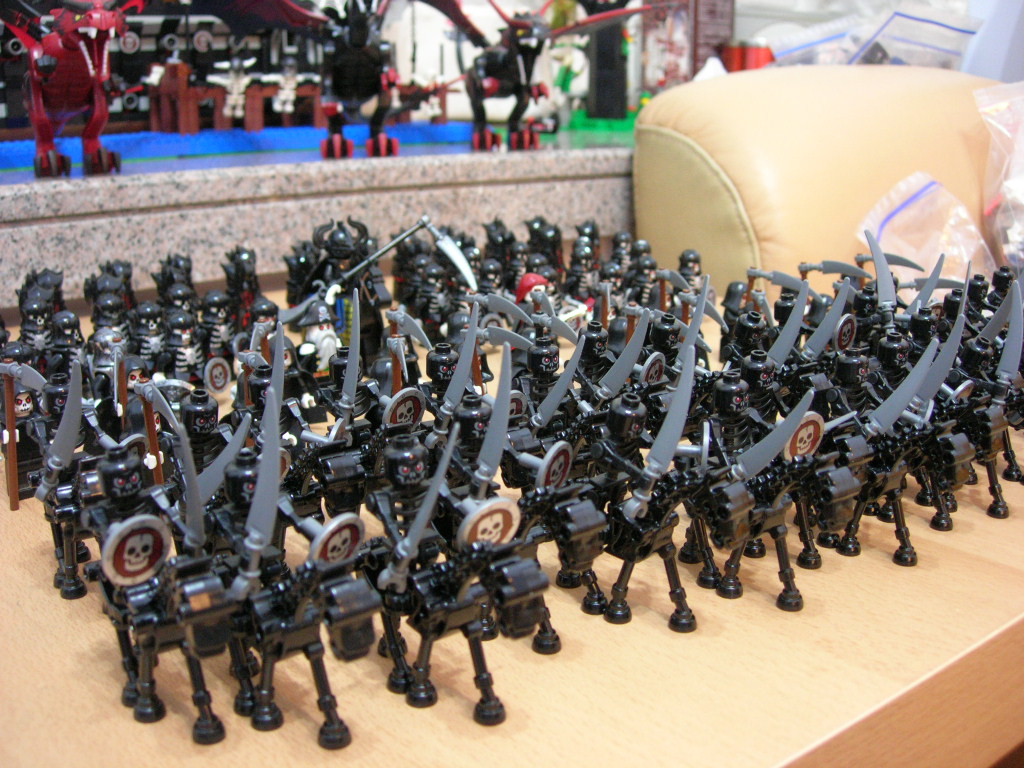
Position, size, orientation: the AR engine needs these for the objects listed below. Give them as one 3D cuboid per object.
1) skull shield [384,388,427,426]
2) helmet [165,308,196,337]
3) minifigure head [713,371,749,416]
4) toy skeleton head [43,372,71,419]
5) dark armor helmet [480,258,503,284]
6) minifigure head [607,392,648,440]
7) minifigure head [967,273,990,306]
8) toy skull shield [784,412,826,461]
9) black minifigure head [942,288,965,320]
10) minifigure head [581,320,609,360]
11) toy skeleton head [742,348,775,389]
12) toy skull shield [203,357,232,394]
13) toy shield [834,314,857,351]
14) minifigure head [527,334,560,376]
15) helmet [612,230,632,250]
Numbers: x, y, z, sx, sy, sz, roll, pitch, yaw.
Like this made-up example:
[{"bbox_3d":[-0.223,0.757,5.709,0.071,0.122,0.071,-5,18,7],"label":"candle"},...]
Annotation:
[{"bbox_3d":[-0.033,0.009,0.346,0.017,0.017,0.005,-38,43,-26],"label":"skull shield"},{"bbox_3d":[-0.155,-0.028,0.524,0.013,0.013,0.013,-16,22,-42],"label":"helmet"},{"bbox_3d":[0.064,0.003,0.327,0.010,0.011,0.010,0,16,0],"label":"minifigure head"},{"bbox_3d":[-0.138,0.003,0.342,0.010,0.011,0.010,-11,19,-43],"label":"toy skeleton head"},{"bbox_3d":[-0.012,-0.068,0.685,0.013,0.013,0.013,-11,20,-32],"label":"dark armor helmet"},{"bbox_3d":[0.032,0.009,0.314,0.010,0.011,0.010,8,16,-2],"label":"minifigure head"},{"bbox_3d":[0.221,-0.045,0.532,0.010,0.011,0.010,-7,19,-31],"label":"minifigure head"},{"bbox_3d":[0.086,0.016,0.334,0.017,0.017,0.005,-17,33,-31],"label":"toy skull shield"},{"bbox_3d":[0.191,-0.034,0.484,0.010,0.011,0.010,-6,17,-27],"label":"black minifigure head"},{"bbox_3d":[0.029,-0.015,0.391,0.010,0.011,0.010,0,16,0],"label":"minifigure head"},{"bbox_3d":[0.079,-0.005,0.360,0.010,0.011,0.010,2,15,0],"label":"toy skeleton head"},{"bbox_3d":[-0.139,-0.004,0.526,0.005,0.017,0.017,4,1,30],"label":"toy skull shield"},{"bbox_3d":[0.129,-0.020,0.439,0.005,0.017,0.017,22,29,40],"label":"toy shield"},{"bbox_3d":[0.010,-0.009,0.367,0.010,0.011,0.010,0,16,0],"label":"minifigure head"},{"bbox_3d":[0.075,-0.097,0.765,0.013,0.013,0.013,-9,19,-28],"label":"helmet"}]

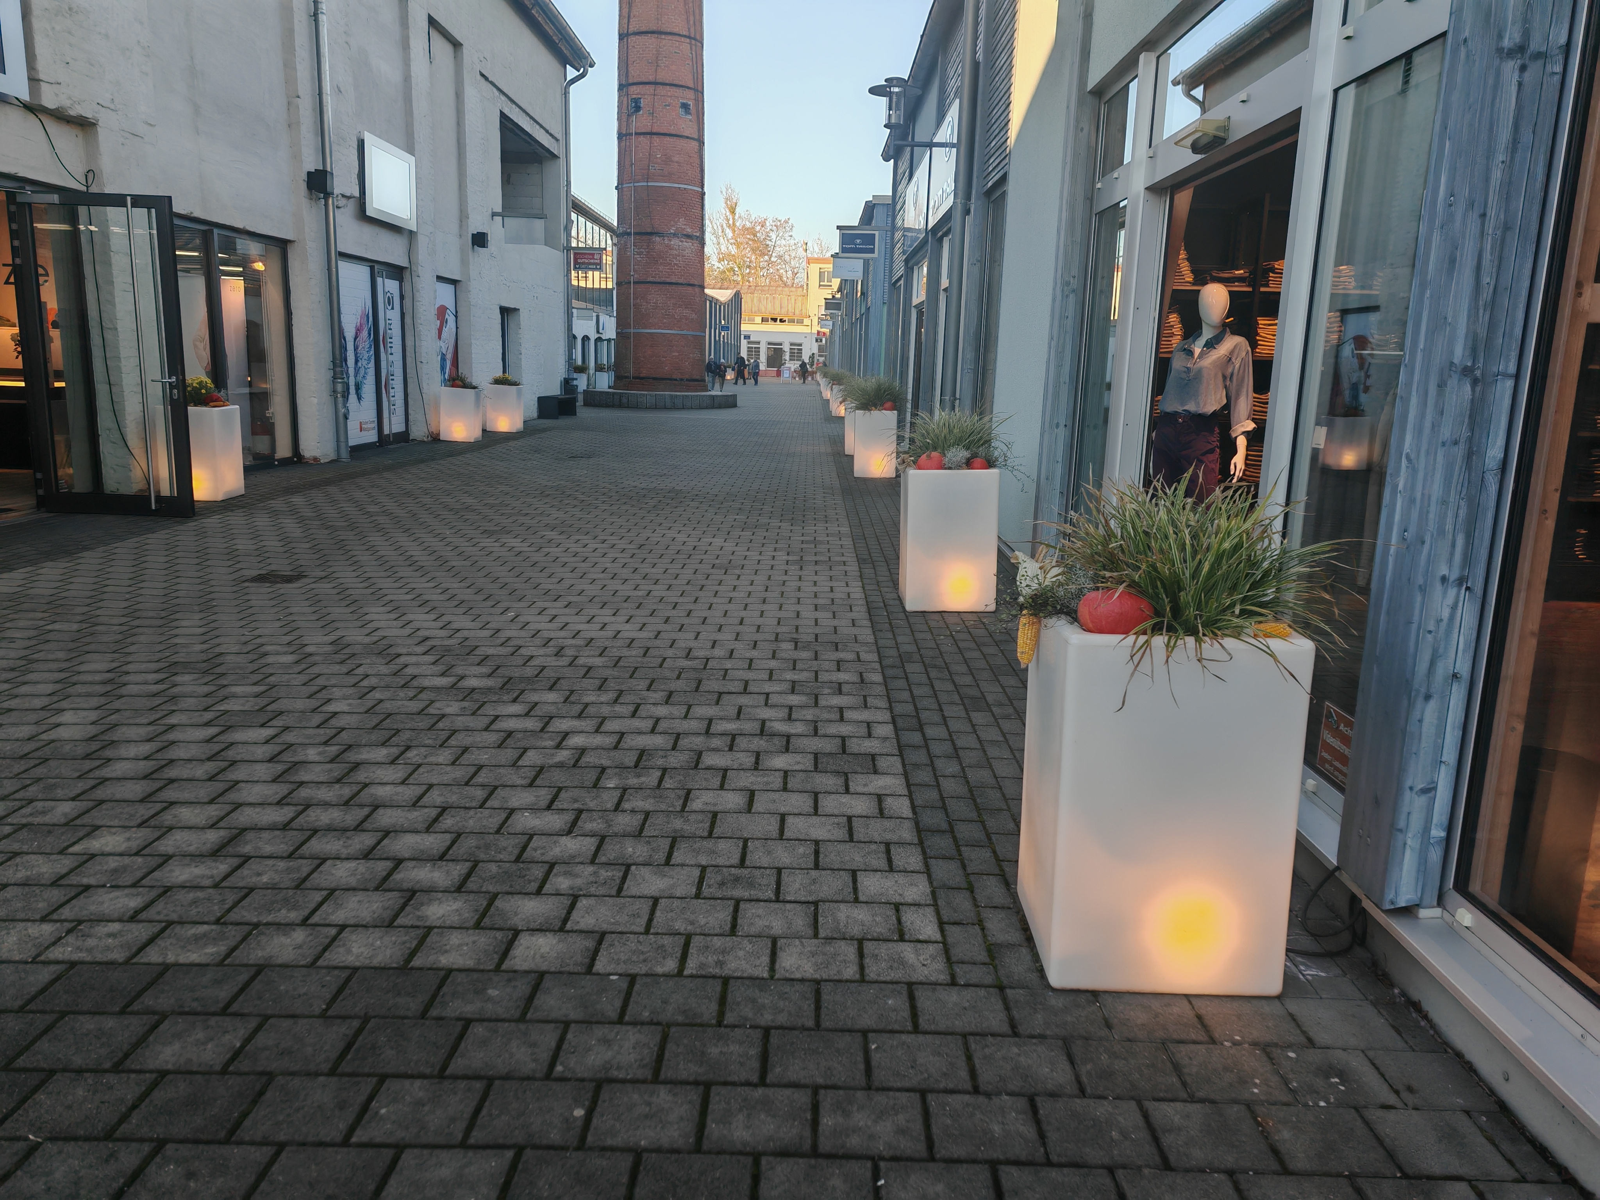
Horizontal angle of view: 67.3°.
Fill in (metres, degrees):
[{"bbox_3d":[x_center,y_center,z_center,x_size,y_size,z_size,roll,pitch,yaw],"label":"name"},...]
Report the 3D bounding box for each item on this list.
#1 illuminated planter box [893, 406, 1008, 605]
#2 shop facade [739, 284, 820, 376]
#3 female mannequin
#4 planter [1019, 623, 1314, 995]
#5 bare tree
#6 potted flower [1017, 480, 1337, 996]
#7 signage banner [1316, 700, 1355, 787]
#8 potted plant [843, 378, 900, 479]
[{"bbox_3d":[0.862,-0.522,6.853,0.590,1.110,0.540,1,11,0],"label":"illuminated planter box"},{"bbox_3d":[-1.917,-25.371,114.297,7.600,8.591,4.000,0,11,1],"label":"shop facade"},{"bbox_3d":[2.143,-0.814,6.467,0.500,1.740,0.340,10,15,42],"label":"female mannequin"},{"bbox_3d":[0.816,0.426,2.802,0.508,0.789,0.505,1,11,3],"label":"planter"},{"bbox_3d":[-5.259,-33.919,127.993,12.000,19.500,11.000,0,11,1],"label":"bare tree"},{"bbox_3d":[0.835,0.280,2.773,0.660,1.087,0.600,1,11,3],"label":"potted flower"},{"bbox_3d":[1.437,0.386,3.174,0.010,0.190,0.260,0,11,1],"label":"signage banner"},{"bbox_3d":[0.901,-2.124,14.822,0.670,1.180,0.600,0,11,1],"label":"potted plant"}]

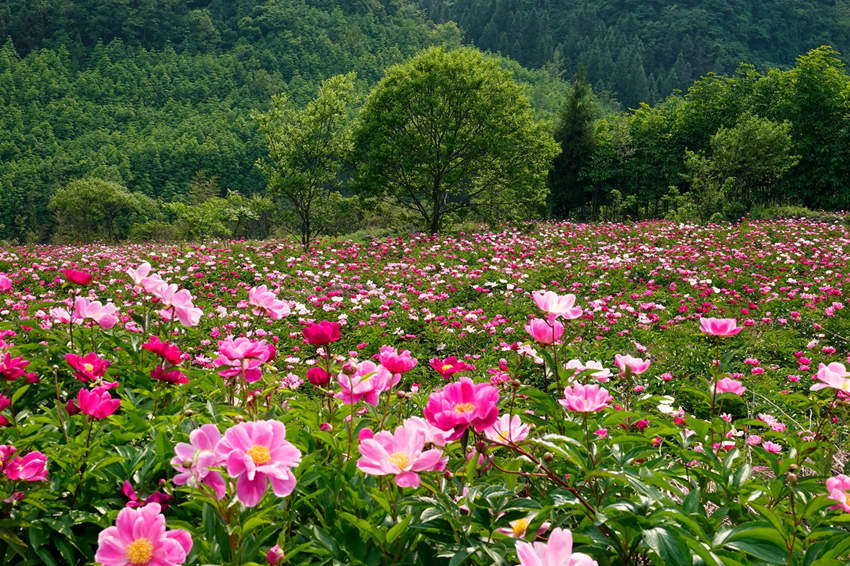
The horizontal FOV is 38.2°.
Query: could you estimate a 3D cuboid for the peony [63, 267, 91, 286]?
[{"bbox_3d":[-0.991,-0.016,3.500,0.086,0.051,0.085,0,3,0],"label":"peony"}]

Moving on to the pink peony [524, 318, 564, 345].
[{"bbox_3d":[0.312,0.127,3.200,0.105,0.070,0.100,0,2,0],"label":"pink peony"}]

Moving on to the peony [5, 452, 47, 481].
[{"bbox_3d":[-0.765,0.349,2.350,0.080,0.057,0.078,1,3,17],"label":"peony"}]

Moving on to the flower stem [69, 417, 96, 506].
[{"bbox_3d":[-0.684,0.358,2.450,0.056,0.184,0.030,0,3,0],"label":"flower stem"}]

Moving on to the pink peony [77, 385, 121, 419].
[{"bbox_3d":[-0.652,0.237,2.450,0.088,0.068,0.085,0,3,0],"label":"pink peony"}]

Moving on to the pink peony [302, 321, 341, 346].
[{"bbox_3d":[-0.240,0.115,2.850,0.088,0.056,0.087,0,3,0],"label":"pink peony"}]

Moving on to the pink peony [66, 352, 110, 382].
[{"bbox_3d":[-0.823,0.207,3.000,0.108,0.075,0.090,0,2,-6],"label":"pink peony"}]

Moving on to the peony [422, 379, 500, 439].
[{"bbox_3d":[0.053,0.179,1.750,0.108,0.091,0.090,0,3,6],"label":"peony"}]

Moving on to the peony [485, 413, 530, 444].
[{"bbox_3d":[0.185,0.328,2.750,0.105,0.070,0.085,0,2,0],"label":"peony"}]

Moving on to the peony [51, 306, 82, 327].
[{"bbox_3d":[-1.256,0.117,4.300,0.112,0.070,0.100,0,2,0],"label":"peony"}]

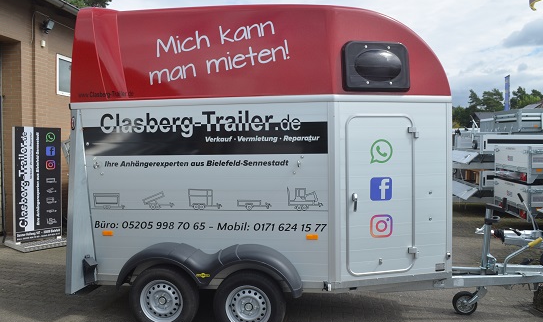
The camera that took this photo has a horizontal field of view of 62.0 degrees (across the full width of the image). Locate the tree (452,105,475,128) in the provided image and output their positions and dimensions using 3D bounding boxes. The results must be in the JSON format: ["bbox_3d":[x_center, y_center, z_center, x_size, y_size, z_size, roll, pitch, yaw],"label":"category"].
[{"bbox_3d":[24.525,-3.491,58.089,3.800,7.273,3.800,0,1,0],"label":"tree"}]

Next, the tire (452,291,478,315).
[{"bbox_3d":[1.847,1.357,4.300,0.225,0.225,0.070,0,1,11],"label":"tire"}]

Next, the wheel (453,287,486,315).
[{"bbox_3d":[1.885,1.339,4.300,0.310,0.265,0.095,0,1,11],"label":"wheel"}]

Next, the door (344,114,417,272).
[{"bbox_3d":[0.940,0.287,3.865,0.655,1.375,0.045,-1,1,-14],"label":"door"}]

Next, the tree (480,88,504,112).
[{"bbox_3d":[31.802,-5.303,65.129,4.000,10.551,4.000,0,1,0],"label":"tree"}]

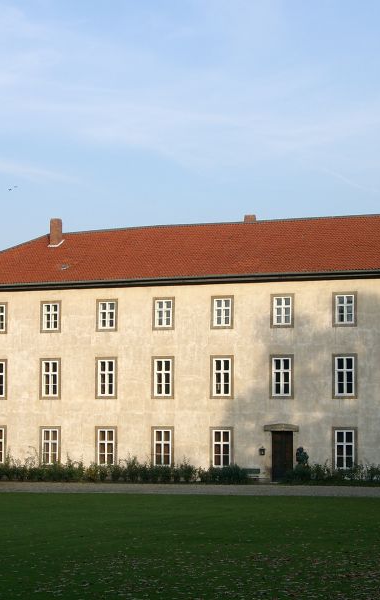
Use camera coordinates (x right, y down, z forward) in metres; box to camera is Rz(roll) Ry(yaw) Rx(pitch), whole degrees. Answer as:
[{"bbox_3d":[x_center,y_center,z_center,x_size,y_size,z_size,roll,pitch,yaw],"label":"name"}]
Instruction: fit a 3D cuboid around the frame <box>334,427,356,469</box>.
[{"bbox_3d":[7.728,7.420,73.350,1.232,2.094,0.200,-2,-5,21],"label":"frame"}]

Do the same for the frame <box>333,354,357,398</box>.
[{"bbox_3d":[8.918,4.410,85.239,1.396,2.532,0.200,-2,-5,22],"label":"frame"}]

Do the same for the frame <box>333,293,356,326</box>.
[{"bbox_3d":[8.207,0.484,78.363,1.329,1.812,0.200,-2,-5,23],"label":"frame"}]

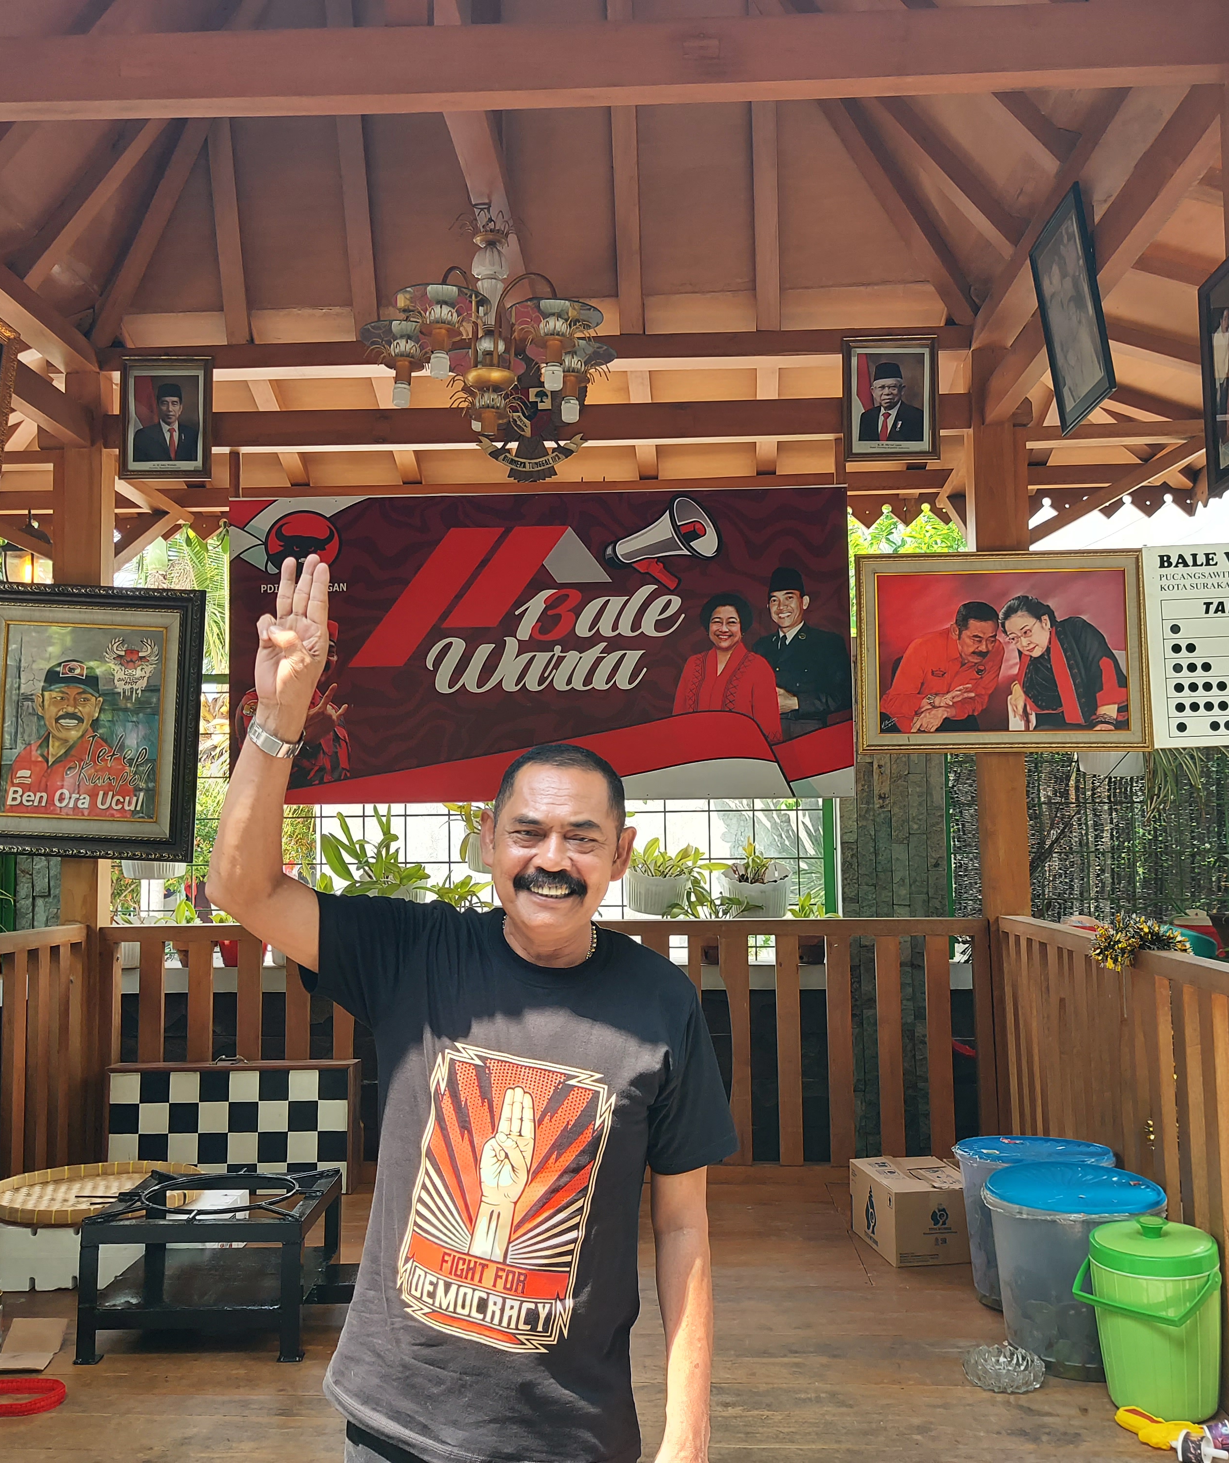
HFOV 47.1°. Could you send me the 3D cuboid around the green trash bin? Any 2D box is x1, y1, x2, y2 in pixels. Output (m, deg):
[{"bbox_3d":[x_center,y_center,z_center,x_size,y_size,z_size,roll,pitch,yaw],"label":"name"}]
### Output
[{"bbox_3d":[0.966,1.035,2.514,0.225,0.317,0.230,-1,-5,2],"label":"green trash bin"}]

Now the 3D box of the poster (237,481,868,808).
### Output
[{"bbox_3d":[-0.231,-0.263,4.318,1.910,0.953,0.025,-1,-5,2],"label":"poster"}]

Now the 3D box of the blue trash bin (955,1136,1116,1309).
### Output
[{"bbox_3d":[0.938,1.087,3.134,0.347,0.315,0.347,-1,-5,2],"label":"blue trash bin"}]

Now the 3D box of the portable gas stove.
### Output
[{"bbox_3d":[-0.846,1.114,2.998,0.465,0.280,0.460,-1,-5,0],"label":"portable gas stove"}]

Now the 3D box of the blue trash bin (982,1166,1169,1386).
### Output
[{"bbox_3d":[0.901,1.053,2.754,0.350,0.320,0.350,-1,-5,2],"label":"blue trash bin"}]

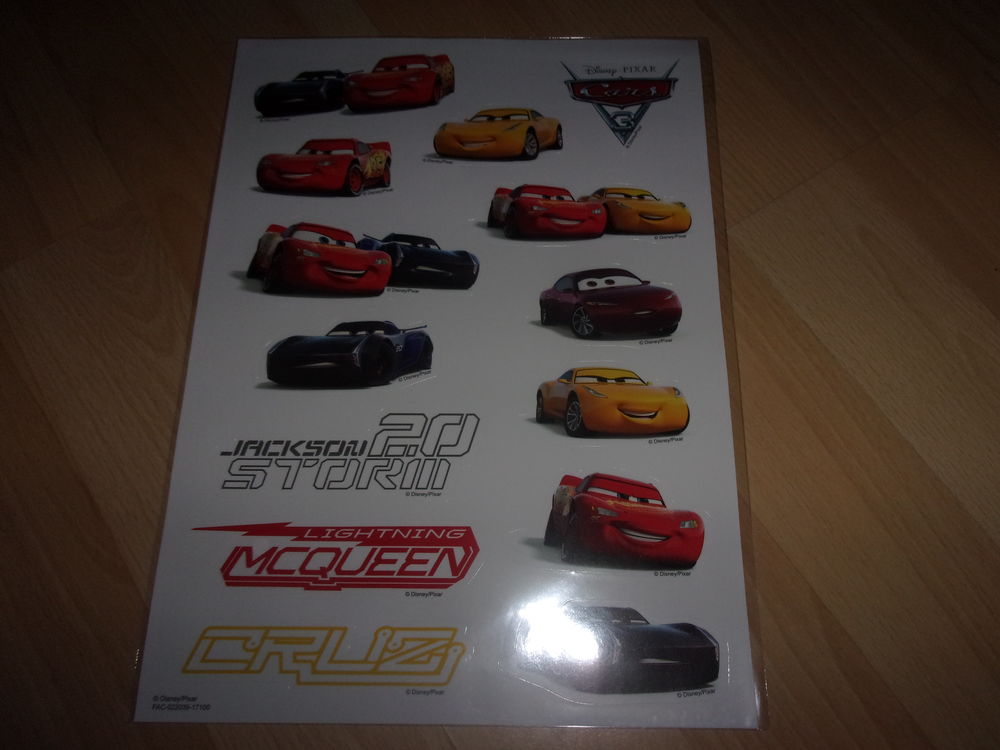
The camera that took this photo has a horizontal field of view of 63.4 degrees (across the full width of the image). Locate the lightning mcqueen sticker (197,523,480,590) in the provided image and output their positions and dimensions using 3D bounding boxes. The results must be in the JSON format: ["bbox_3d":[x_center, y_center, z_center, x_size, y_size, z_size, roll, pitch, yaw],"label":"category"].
[{"bbox_3d":[-0.060,0.066,0.294,0.106,0.004,0.024,0,70,0],"label":"lightning mcqueen sticker"}]

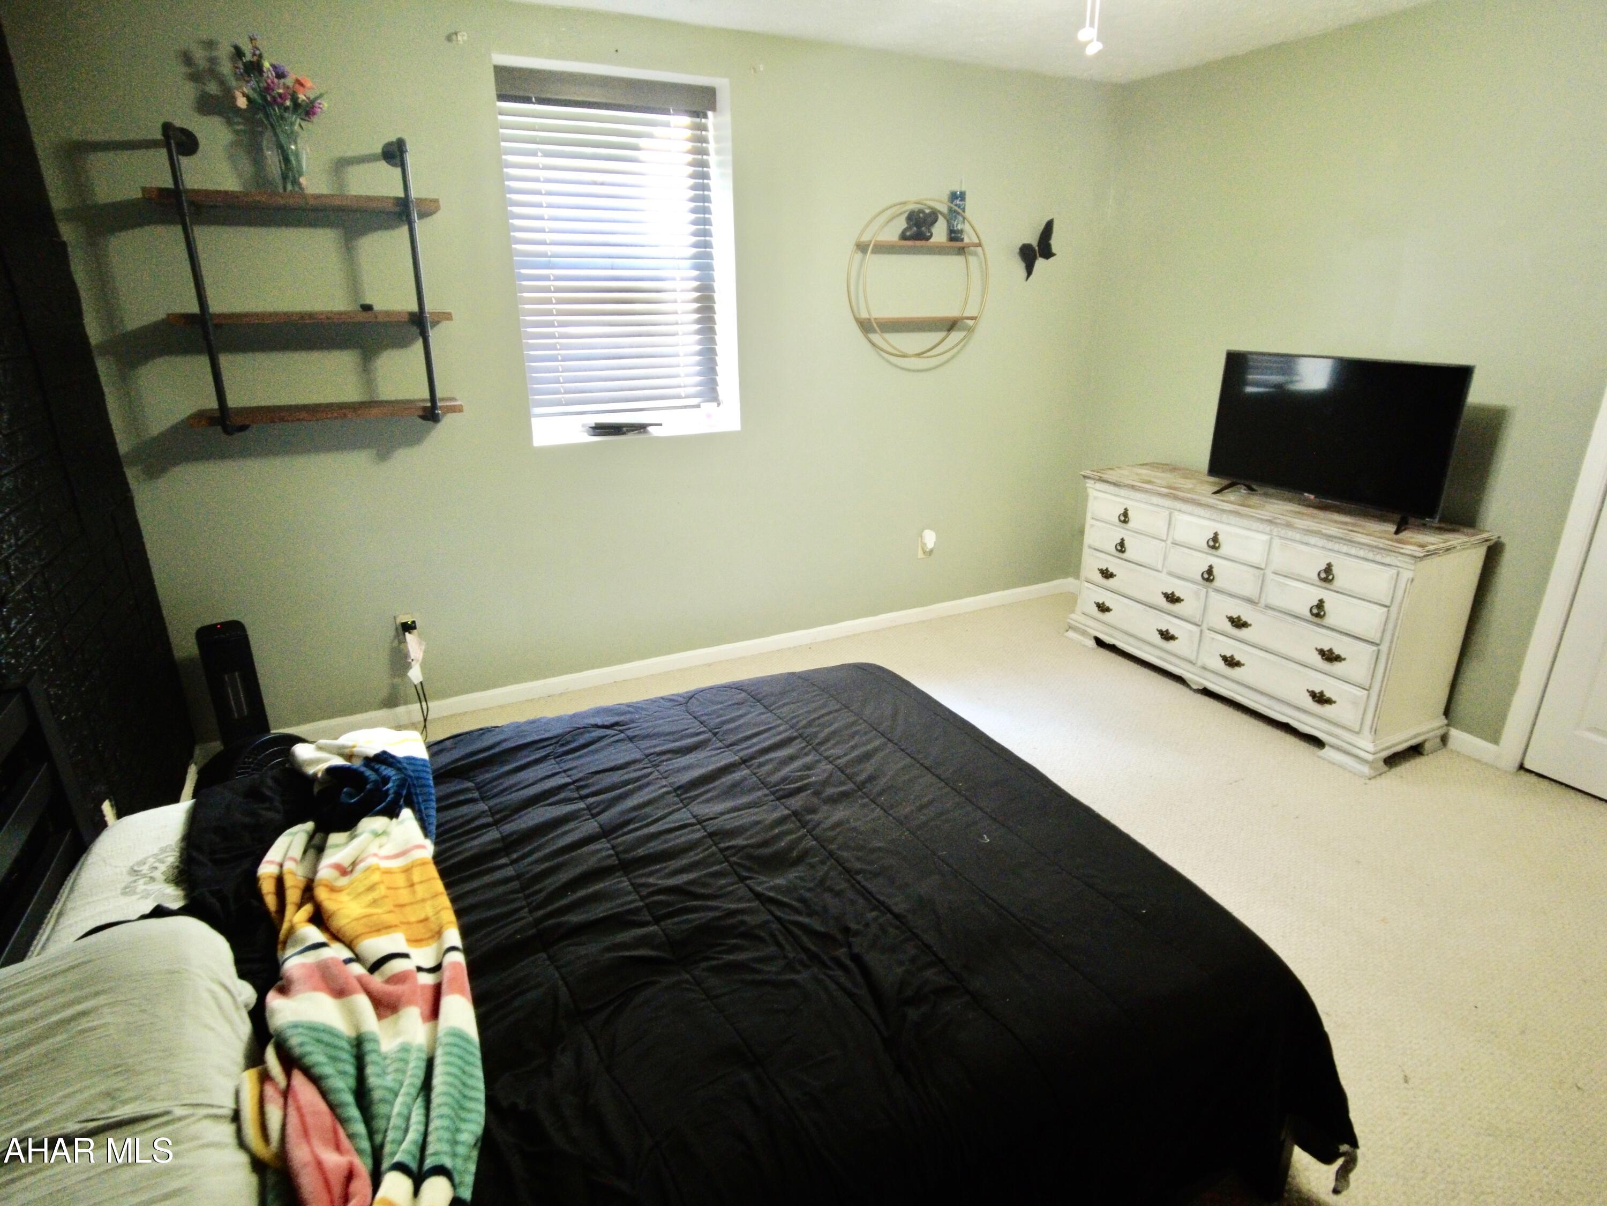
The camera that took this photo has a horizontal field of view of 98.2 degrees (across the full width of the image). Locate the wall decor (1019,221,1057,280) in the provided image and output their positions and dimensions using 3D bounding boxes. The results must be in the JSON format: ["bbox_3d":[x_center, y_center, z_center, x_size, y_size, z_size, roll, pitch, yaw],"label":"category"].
[{"bbox_3d":[1.122,-1.693,3.336,0.220,0.250,0.060,-10,21,-21],"label":"wall decor"}]

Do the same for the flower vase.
[{"bbox_3d":[-1.593,-1.369,2.148,0.100,0.175,0.100,-10,21,-21],"label":"flower vase"}]

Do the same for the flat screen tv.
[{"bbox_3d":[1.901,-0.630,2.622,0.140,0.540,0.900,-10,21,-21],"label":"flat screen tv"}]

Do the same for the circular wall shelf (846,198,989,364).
[{"bbox_3d":[0.520,-1.429,3.106,0.640,0.630,0.160,-10,21,-21],"label":"circular wall shelf"}]

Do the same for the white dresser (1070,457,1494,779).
[{"bbox_3d":[1.809,-0.037,2.923,0.430,0.780,1.460,-10,21,-21],"label":"white dresser"}]

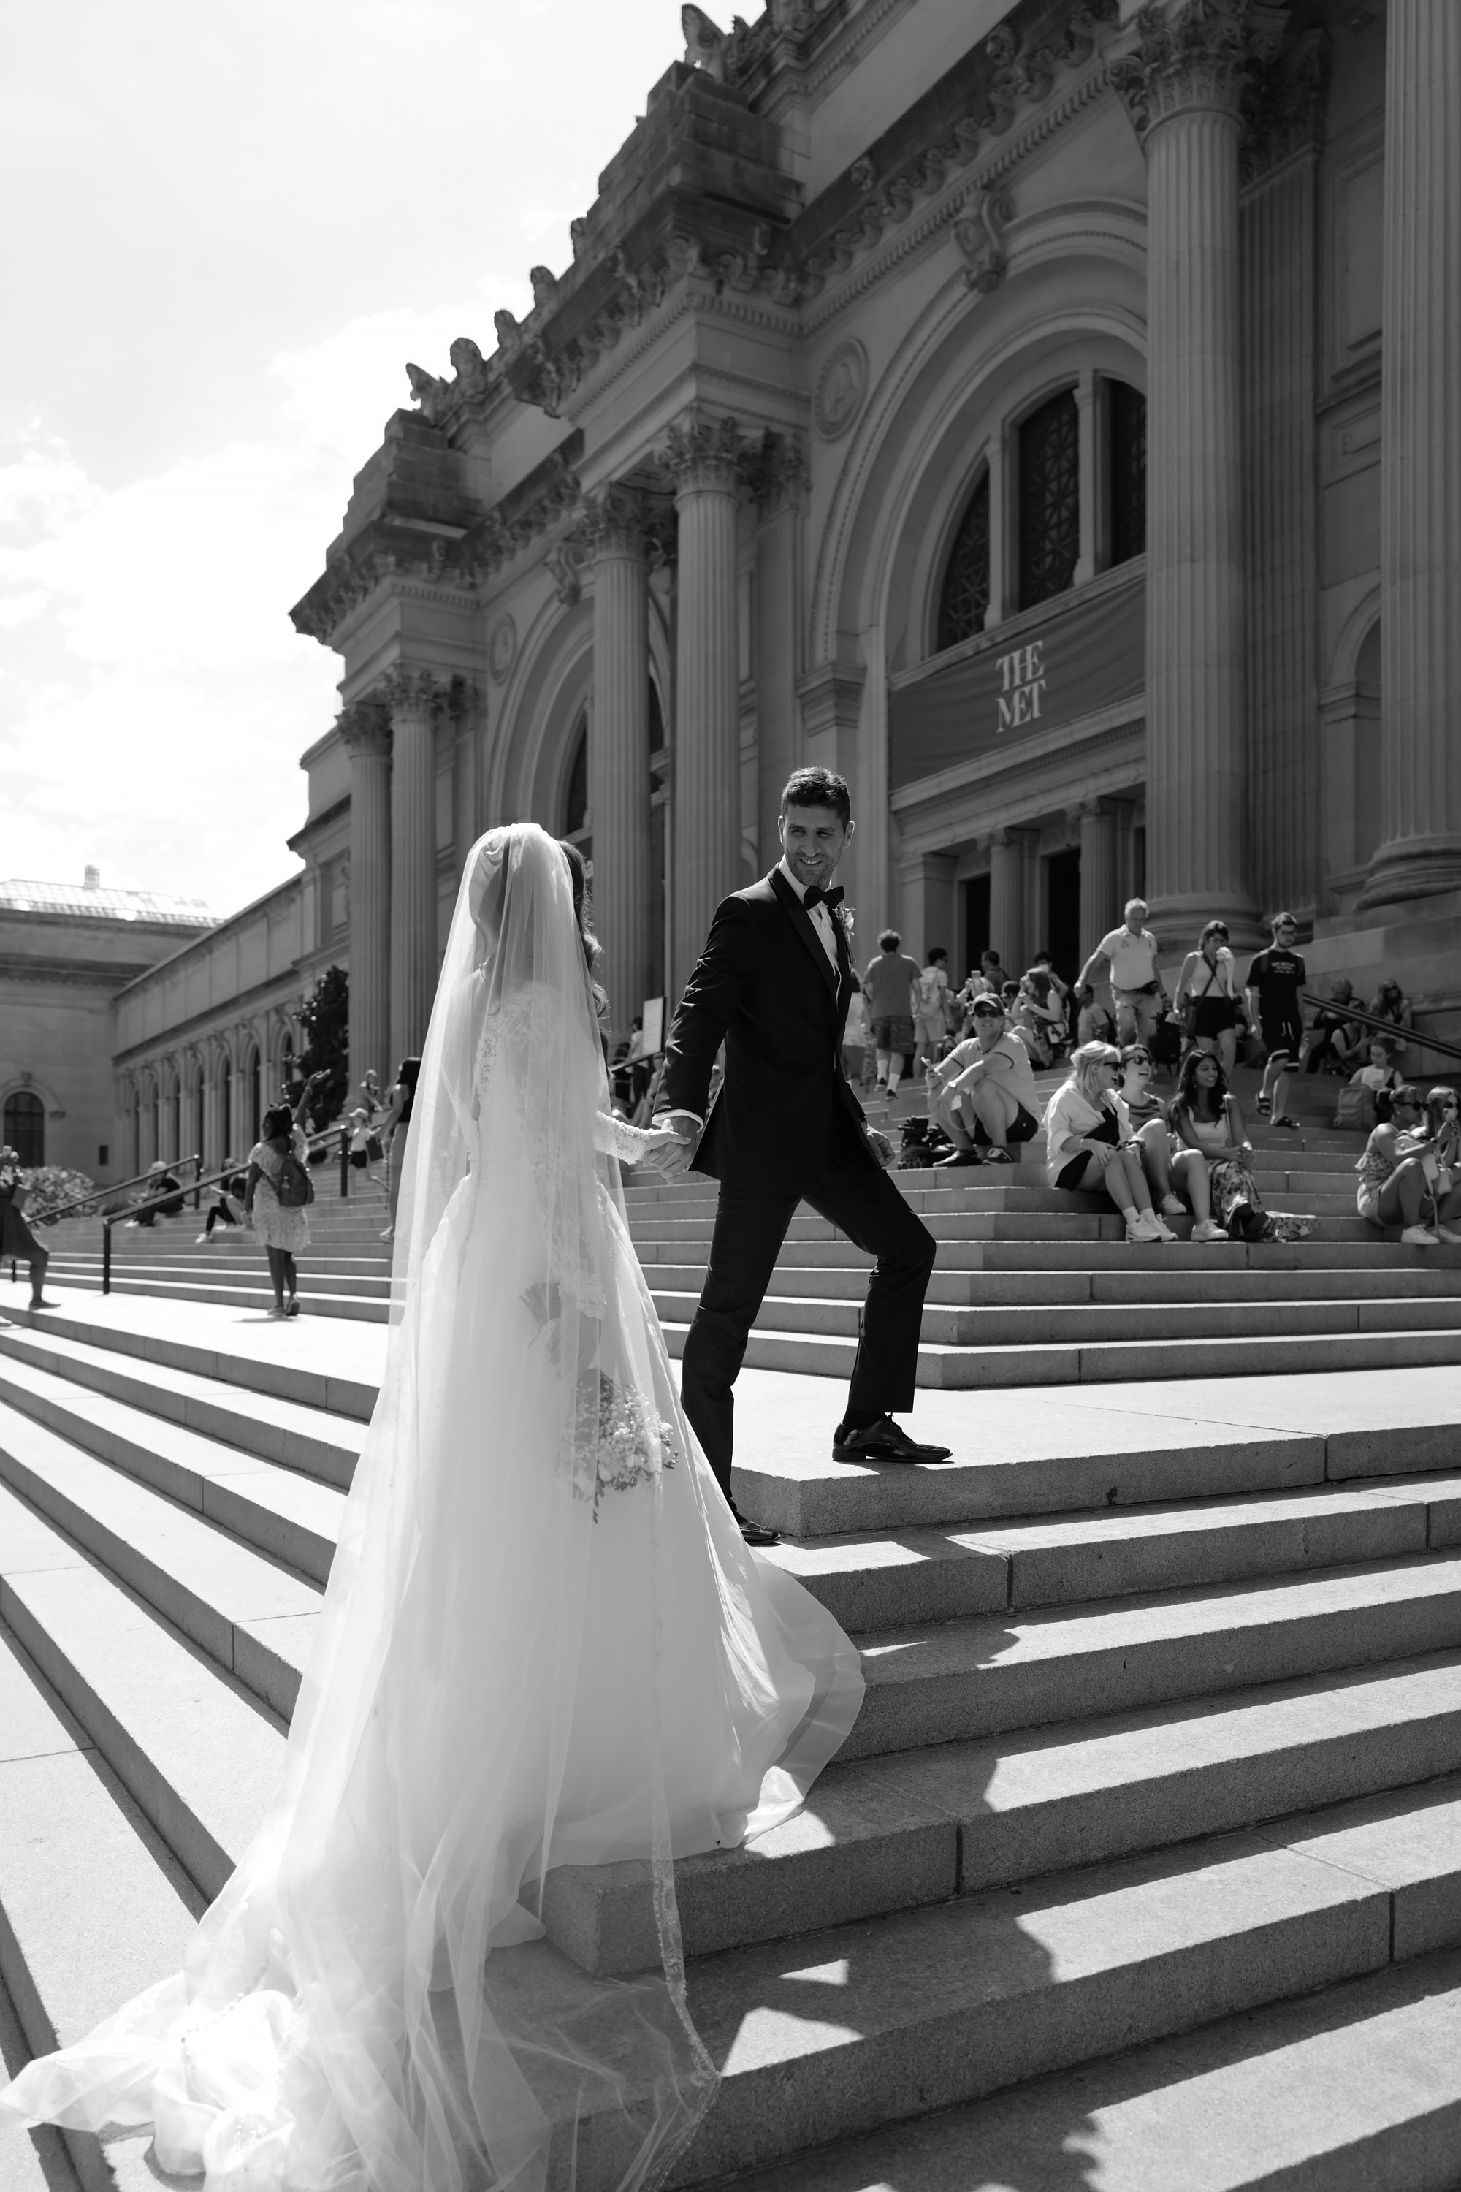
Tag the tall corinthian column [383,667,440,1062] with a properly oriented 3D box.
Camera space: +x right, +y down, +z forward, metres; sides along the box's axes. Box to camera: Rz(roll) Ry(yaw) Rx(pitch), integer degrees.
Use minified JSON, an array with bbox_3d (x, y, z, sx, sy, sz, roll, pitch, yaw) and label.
[{"bbox_3d":[-8.838,-5.818,47.667,1.580,12.300,1.580,2,-3,-31],"label":"tall corinthian column"}]

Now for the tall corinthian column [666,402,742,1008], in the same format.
[{"bbox_3d":[-0.486,-7.122,33.363,1.580,12.300,1.580,0,-3,0],"label":"tall corinthian column"}]

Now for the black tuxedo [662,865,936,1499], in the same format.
[{"bbox_3d":[0.163,0.205,4.050,0.550,1.520,0.570,-1,-3,28],"label":"black tuxedo"}]

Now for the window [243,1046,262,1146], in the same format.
[{"bbox_3d":[-20.888,0.262,74.500,0.500,5.200,2.300,2,-3,-31],"label":"window"}]

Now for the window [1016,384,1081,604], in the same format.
[{"bbox_3d":[5.506,-10.257,29.300,0.350,3.250,1.650,2,-3,-31],"label":"window"}]

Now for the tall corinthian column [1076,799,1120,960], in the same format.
[{"bbox_3d":[6.122,-2.411,28.400,0.720,5.100,0.720,2,-3,-31],"label":"tall corinthian column"}]

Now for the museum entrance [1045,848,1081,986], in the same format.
[{"bbox_3d":[5.800,-2.126,29.600,0.450,4.400,1.550,2,-3,-31],"label":"museum entrance"}]

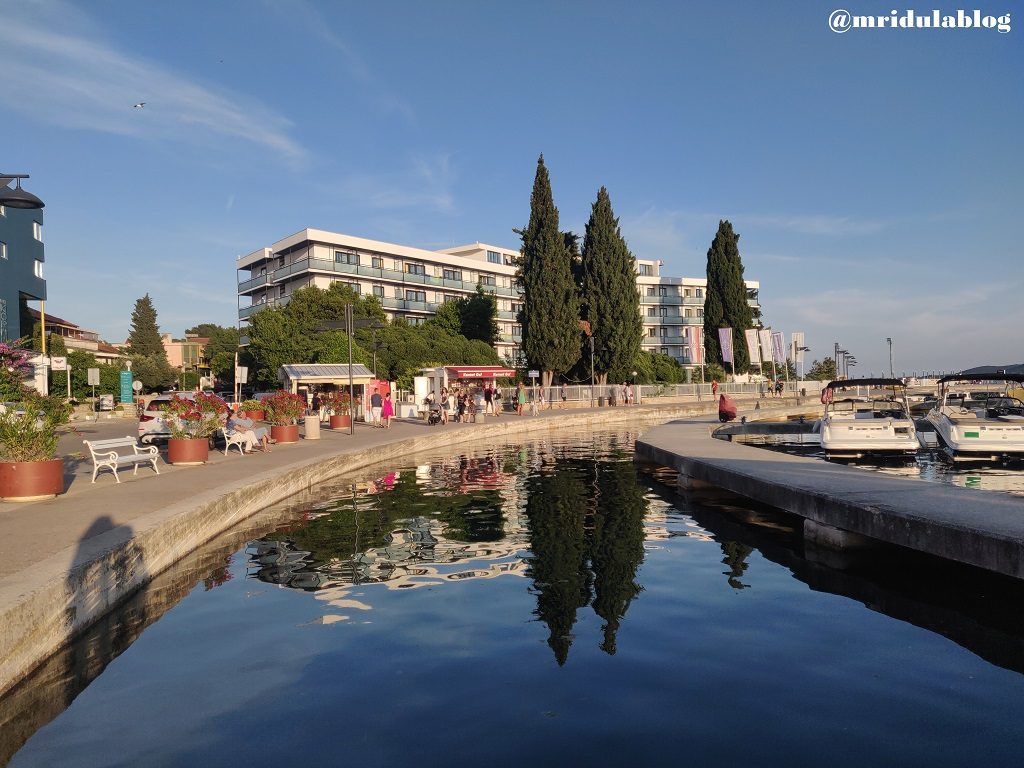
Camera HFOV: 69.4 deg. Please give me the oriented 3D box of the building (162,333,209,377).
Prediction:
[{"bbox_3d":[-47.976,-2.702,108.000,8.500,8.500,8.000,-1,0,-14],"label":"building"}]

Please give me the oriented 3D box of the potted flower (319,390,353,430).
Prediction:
[{"bbox_3d":[-7.813,1.171,33.300,1.600,1.720,1.600,-1,0,0],"label":"potted flower"}]

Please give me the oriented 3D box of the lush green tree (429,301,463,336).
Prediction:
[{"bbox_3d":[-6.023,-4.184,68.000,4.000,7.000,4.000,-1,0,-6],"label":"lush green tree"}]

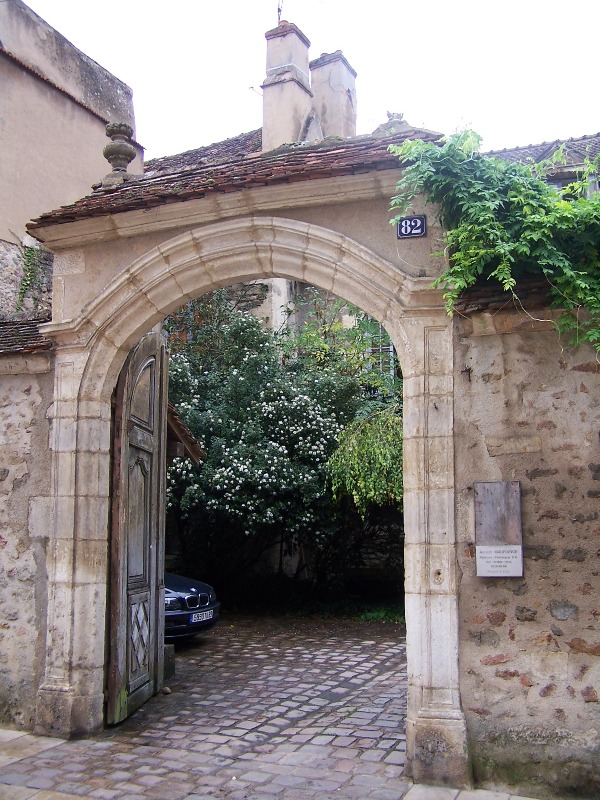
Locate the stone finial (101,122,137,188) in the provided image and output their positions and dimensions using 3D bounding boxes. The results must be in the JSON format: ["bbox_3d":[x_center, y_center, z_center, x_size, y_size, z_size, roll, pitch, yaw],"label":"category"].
[{"bbox_3d":[-1.488,-2.009,7.201,0.275,0.530,0.275,0,-6,0],"label":"stone finial"}]

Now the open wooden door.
[{"bbox_3d":[-1.374,0.993,7.490,0.090,3.120,1.250,-1,-6,8],"label":"open wooden door"}]

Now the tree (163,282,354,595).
[{"bbox_3d":[-0.730,0.715,13.500,3.500,4.750,3.200,0,-6,-3],"label":"tree"}]

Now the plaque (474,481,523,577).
[{"bbox_3d":[1.240,0.806,5.485,0.283,0.590,0.035,-3,-7,22],"label":"plaque"}]

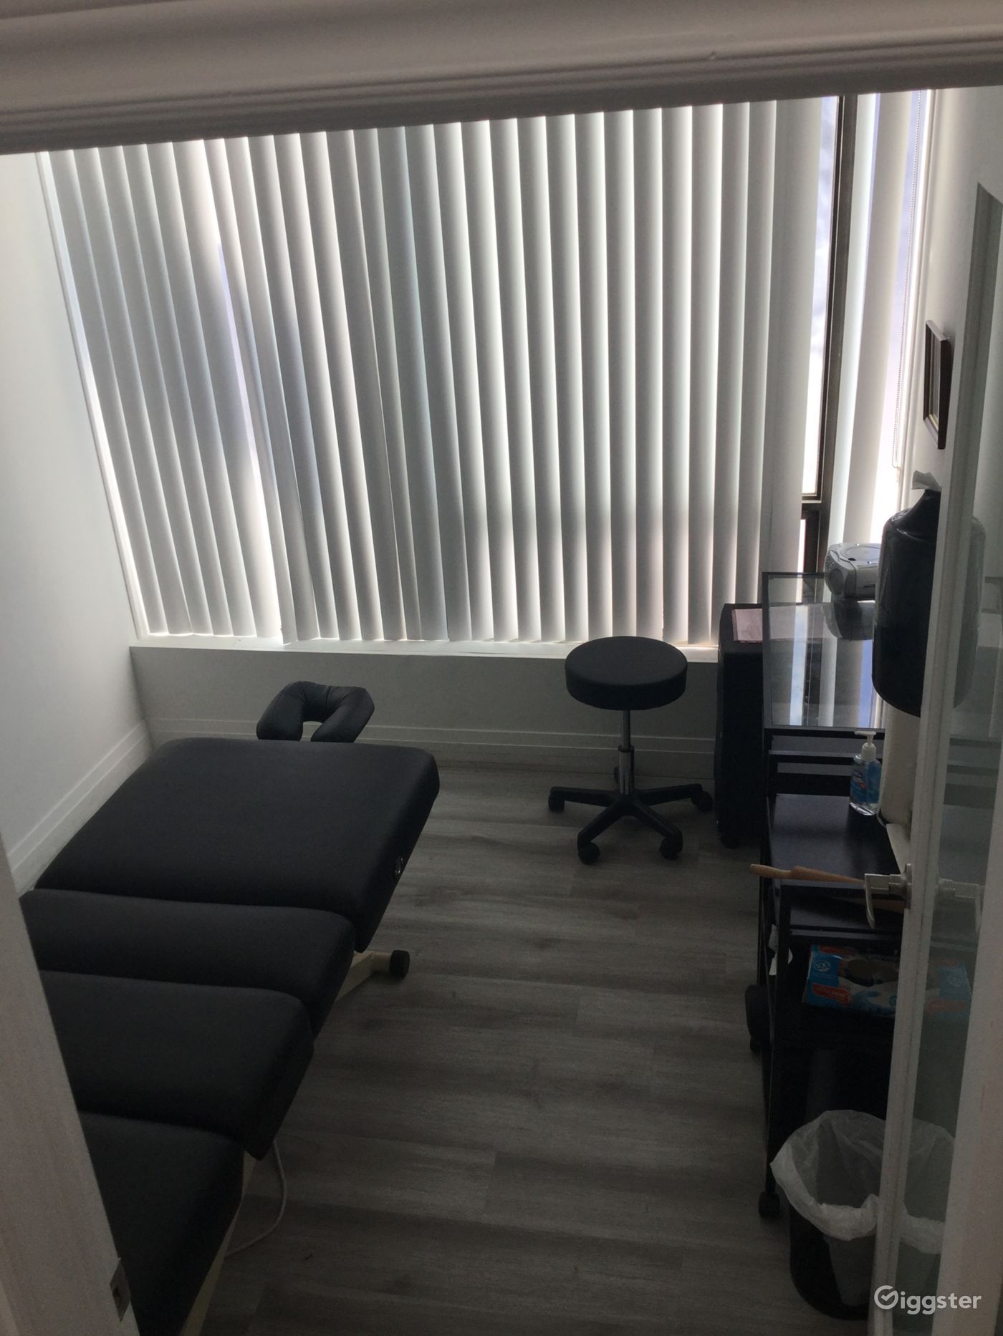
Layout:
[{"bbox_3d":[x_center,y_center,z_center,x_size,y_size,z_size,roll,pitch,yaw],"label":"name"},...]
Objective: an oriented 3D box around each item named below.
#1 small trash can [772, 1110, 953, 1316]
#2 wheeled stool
[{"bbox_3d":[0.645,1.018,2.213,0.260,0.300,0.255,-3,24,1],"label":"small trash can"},{"bbox_3d":[0.384,0.235,3.650,0.510,0.565,0.510,2,25,12],"label":"wheeled stool"}]

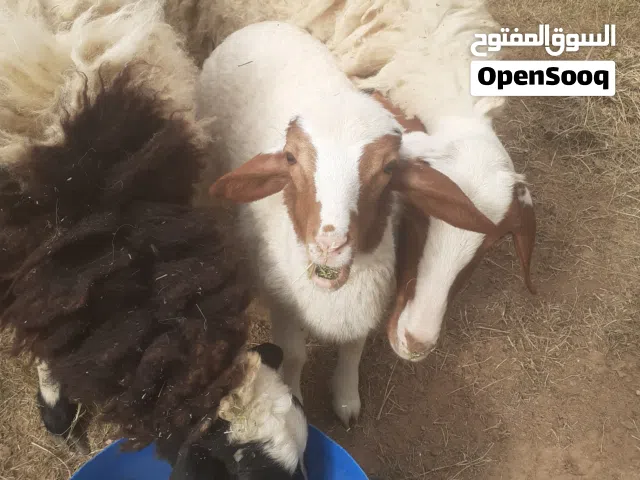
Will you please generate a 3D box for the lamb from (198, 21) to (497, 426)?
[{"bbox_3d":[-0.036,-0.074,0.954,0.310,0.660,0.750,-10,47,-10],"label":"lamb"}]

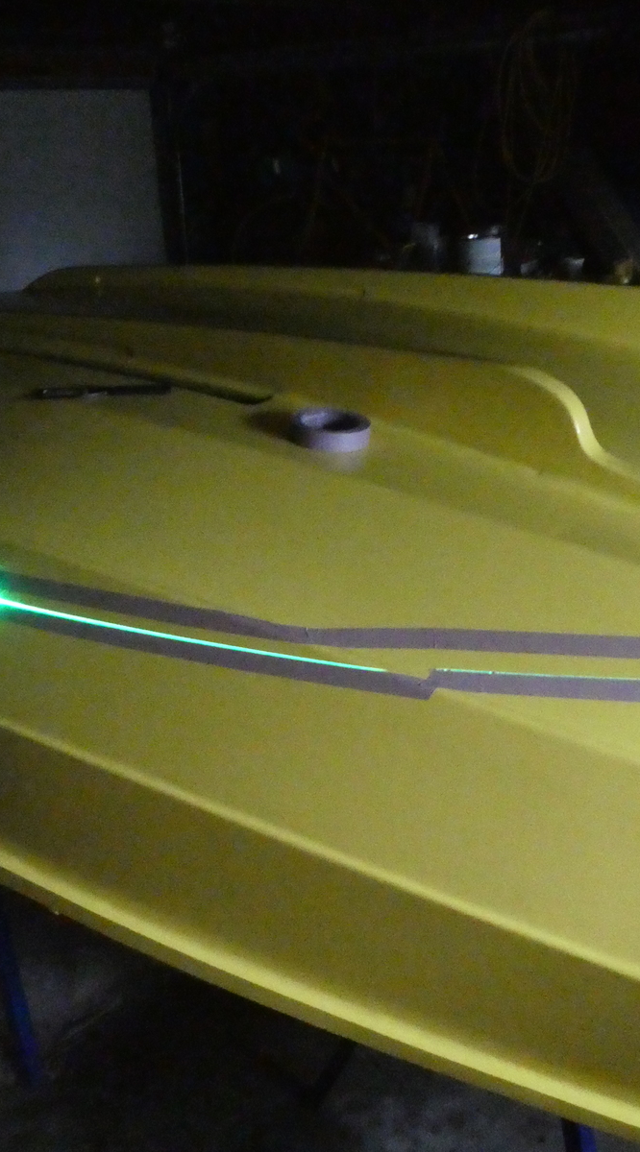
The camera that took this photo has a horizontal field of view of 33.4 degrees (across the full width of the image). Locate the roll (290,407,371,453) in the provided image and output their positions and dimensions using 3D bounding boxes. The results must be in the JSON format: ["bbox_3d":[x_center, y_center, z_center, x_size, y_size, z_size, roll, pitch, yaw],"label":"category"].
[{"bbox_3d":[0.012,-0.182,1.327,0.101,0.024,0.101,3,25,-1],"label":"roll"}]

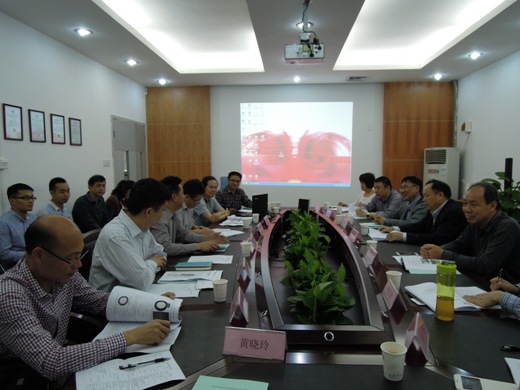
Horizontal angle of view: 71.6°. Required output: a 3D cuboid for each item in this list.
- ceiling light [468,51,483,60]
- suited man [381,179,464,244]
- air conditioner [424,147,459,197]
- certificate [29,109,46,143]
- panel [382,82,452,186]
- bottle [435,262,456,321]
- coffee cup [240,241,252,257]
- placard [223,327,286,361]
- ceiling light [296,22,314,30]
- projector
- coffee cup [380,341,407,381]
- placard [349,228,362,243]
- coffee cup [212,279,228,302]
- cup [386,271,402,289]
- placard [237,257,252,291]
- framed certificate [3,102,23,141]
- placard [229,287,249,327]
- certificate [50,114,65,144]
[{"bbox_3d":[2.796,-1.817,4.665,0.175,0.050,0.175,0,5,4],"label":"ceiling light"},{"bbox_3d":[1.355,0.499,2.939,0.760,1.250,0.520,-1,5,-5],"label":"suited man"},{"bbox_3d":[3.123,-0.003,6.258,0.310,1.640,0.465,-3,6,-27],"label":"air conditioner"},{"bbox_3d":[-2.289,-0.703,3.731,0.020,0.323,0.242,0,5,4],"label":"certificate"},{"bbox_3d":[2.862,-0.614,6.577,1.227,2.804,0.040,0,5,5],"label":"panel"},{"bbox_3d":[0.772,0.398,1.496,0.072,0.229,0.072,0,5,4],"label":"bottle"},{"bbox_3d":[-0.097,0.386,2.522,0.075,0.088,0.075,0,5,4],"label":"coffee cup"},{"bbox_3d":[-0.016,0.490,1.206,0.202,0.080,0.070,1,5,10],"label":"placard"},{"bbox_3d":[0.462,-1.726,3.665,0.180,0.050,0.180,0,5,4],"label":"ceiling light"},{"bbox_3d":[0.361,-1.141,2.941,0.320,0.110,0.250,0,10,5],"label":"projector"},{"bbox_3d":[0.398,0.497,1.073,0.074,0.085,0.074,0,5,5],"label":"coffee cup"},{"bbox_3d":[0.782,0.331,2.944,0.070,0.080,0.200,0,5,2],"label":"placard"},{"bbox_3d":[-0.184,0.455,1.703,0.075,0.088,0.075,0,5,0],"label":"coffee cup"},{"bbox_3d":[0.680,0.441,1.828,0.075,0.088,0.075,0,5,4],"label":"cup"},{"bbox_3d":[-0.089,0.426,2.102,0.077,0.078,0.210,0,5,-2],"label":"placard"},{"bbox_3d":[-2.413,-0.705,3.546,0.020,0.338,0.250,0,5,5],"label":"framed certificate"},{"bbox_3d":[-0.088,0.471,1.561,0.077,0.078,0.210,0,5,-2],"label":"placard"},{"bbox_3d":[-2.358,-0.762,4.239,0.020,0.338,0.255,0,5,5],"label":"certificate"}]

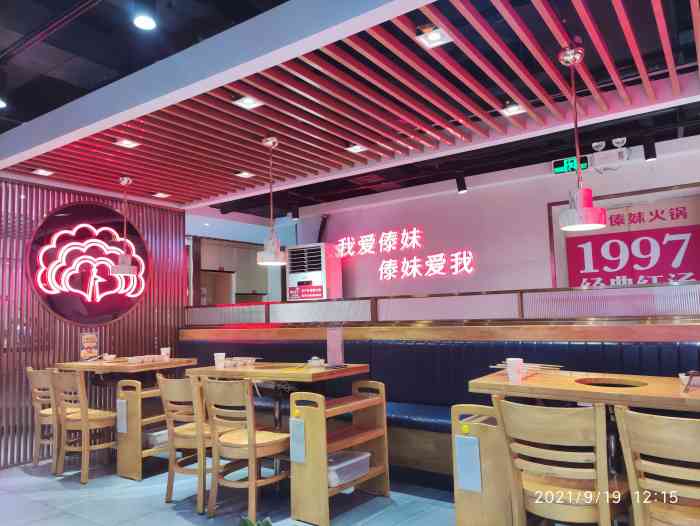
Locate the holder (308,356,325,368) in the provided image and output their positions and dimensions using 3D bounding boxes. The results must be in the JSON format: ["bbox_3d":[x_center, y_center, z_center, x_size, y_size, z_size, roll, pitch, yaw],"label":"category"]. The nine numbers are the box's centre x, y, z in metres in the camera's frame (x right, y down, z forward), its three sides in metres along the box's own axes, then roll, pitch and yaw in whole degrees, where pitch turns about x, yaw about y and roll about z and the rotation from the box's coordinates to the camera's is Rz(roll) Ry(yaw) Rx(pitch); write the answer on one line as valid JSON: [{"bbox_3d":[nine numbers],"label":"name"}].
[{"bbox_3d":[-0.215,0.632,3.355,0.105,0.069,0.090,-5,-7,35],"label":"holder"}]

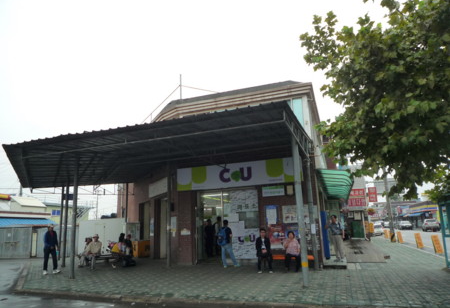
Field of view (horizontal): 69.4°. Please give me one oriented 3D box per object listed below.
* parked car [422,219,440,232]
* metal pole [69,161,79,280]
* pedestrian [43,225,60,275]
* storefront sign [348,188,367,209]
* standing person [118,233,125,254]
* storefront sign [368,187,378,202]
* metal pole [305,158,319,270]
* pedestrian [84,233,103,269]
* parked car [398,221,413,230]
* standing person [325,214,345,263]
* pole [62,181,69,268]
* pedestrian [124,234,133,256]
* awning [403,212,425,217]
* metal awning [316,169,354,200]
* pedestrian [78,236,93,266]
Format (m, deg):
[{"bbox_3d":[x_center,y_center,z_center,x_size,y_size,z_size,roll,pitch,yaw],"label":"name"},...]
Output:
[{"bbox_3d":[26.073,9.040,41.000,1.800,1.500,4.400,-8,-13,28],"label":"parked car"},{"bbox_3d":[-4.908,2.054,10.615,0.140,3.819,0.140,-7,-13,18],"label":"metal pole"},{"bbox_3d":[-6.351,3.488,12.011,0.560,1.710,0.420,1,-12,-18],"label":"pedestrian"},{"bbox_3d":[9.982,3.299,24.503,1.183,1.322,0.150,-6,-13,19],"label":"storefront sign"},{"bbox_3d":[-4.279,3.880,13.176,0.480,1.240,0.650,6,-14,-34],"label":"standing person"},{"bbox_3d":[11.114,3.060,24.424,0.549,1.086,0.150,-6,-13,19],"label":"storefront sign"},{"bbox_3d":[2.800,1.854,10.513,0.130,3.600,0.130,-6,-12,19],"label":"metal pole"},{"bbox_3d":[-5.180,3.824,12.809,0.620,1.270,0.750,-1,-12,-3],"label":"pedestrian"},{"bbox_3d":[32.193,12.788,58.000,1.780,1.450,4.500,-8,-13,24],"label":"parked car"},{"bbox_3d":[4.008,2.981,11.670,0.620,1.630,0.480,-8,-13,26],"label":"standing person"},{"bbox_3d":[-6.822,2.938,13.968,0.120,3.600,0.120,-6,-12,19],"label":"pole"},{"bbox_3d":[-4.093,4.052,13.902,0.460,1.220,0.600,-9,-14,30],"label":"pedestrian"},{"bbox_3d":[28.982,9.333,50.000,1.500,0.900,8.000,-7,-13,22],"label":"awning"},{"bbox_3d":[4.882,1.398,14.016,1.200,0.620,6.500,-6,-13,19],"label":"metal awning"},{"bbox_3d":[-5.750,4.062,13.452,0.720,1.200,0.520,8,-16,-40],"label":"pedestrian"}]

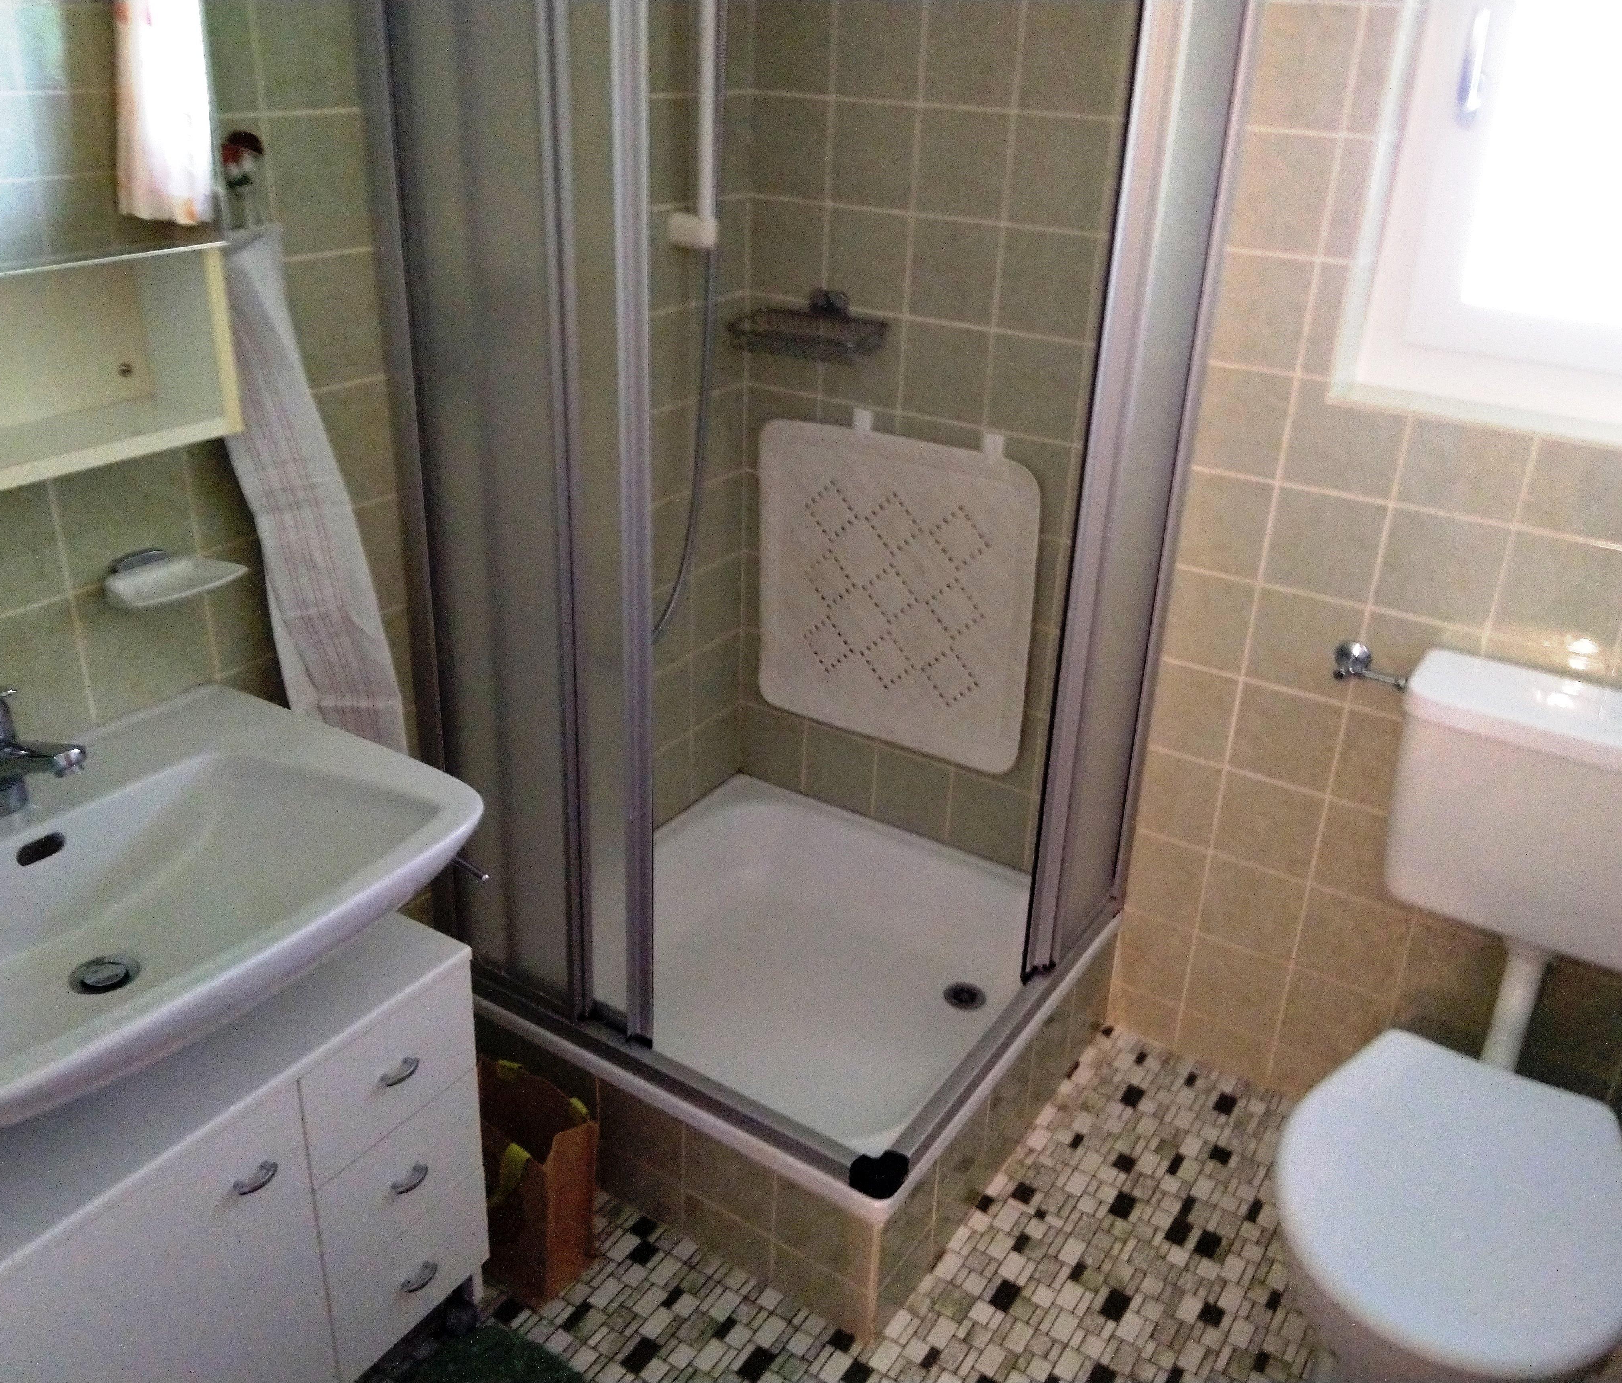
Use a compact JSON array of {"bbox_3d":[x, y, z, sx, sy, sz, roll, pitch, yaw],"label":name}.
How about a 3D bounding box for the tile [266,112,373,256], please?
[{"bbox_3d":[-0.546,-0.570,1.611,0.010,0.148,0.148,17,29,28],"label":"tile"}]

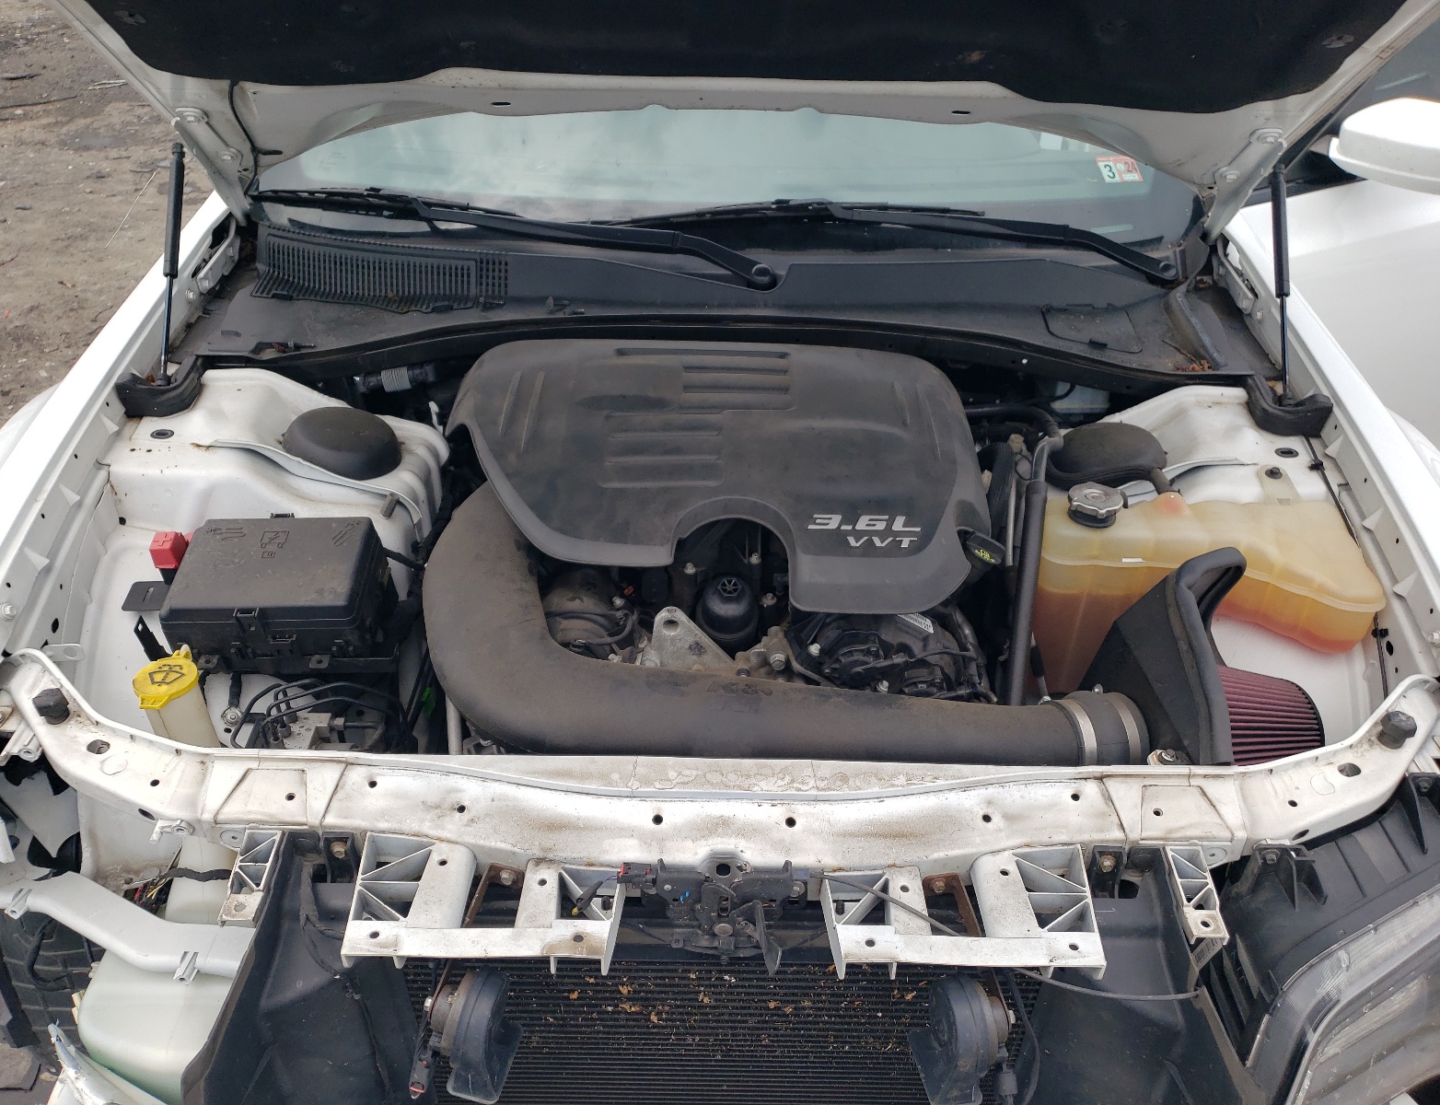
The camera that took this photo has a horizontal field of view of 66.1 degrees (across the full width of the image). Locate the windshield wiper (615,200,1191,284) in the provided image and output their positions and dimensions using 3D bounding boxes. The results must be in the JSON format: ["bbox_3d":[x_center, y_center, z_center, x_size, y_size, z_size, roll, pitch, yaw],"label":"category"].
[{"bbox_3d":[0.243,-0.470,1.661,0.890,0.090,0.085,2,35,1],"label":"windshield wiper"}]

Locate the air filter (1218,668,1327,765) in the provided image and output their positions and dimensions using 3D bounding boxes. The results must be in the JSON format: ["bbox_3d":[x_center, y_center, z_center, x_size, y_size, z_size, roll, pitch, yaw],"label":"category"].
[{"bbox_3d":[0.545,0.211,1.189,0.145,0.145,0.140,1,34,0],"label":"air filter"}]

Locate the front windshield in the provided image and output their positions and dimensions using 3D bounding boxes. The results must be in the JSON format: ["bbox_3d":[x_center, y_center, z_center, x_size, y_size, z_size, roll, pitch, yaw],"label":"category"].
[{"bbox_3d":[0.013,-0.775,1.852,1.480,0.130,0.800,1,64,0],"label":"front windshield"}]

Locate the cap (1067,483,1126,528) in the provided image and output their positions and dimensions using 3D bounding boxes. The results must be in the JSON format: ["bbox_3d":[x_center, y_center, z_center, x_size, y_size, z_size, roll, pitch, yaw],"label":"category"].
[{"bbox_3d":[0.430,-0.053,1.263,0.063,0.028,0.063,1,34,0],"label":"cap"}]

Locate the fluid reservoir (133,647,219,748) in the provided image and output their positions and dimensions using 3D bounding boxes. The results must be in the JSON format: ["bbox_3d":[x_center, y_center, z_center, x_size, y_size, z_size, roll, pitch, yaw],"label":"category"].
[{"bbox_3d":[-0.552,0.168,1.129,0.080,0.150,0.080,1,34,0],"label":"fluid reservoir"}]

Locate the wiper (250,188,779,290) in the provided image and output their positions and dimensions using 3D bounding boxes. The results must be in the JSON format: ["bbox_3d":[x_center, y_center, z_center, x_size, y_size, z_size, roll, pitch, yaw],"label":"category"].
[{"bbox_3d":[-0.325,-0.489,1.675,0.840,0.085,0.085,8,35,10],"label":"wiper"}]

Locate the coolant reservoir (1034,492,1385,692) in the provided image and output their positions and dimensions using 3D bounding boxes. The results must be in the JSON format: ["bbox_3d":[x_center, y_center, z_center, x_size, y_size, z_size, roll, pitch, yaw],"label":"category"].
[{"bbox_3d":[0.555,0.082,1.345,0.370,0.260,0.195,1,34,0],"label":"coolant reservoir"}]

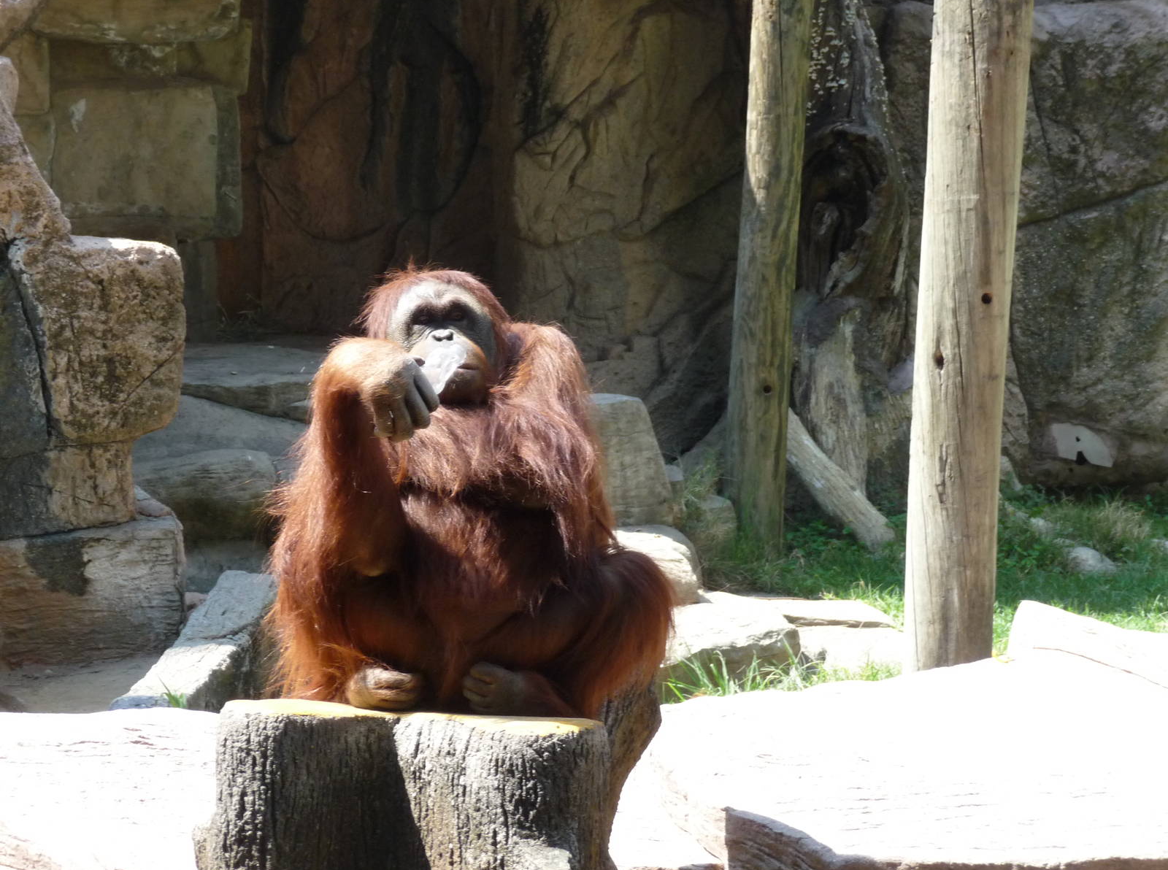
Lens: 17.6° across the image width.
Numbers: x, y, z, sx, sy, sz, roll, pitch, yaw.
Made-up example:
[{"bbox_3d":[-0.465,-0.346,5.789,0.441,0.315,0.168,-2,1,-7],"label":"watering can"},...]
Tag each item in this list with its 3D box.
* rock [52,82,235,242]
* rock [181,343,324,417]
[{"bbox_3d":[-1.633,-1.015,14.000,0.646,0.543,0.400,2,7,6],"label":"rock"},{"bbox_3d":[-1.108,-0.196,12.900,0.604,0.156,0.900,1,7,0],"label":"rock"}]

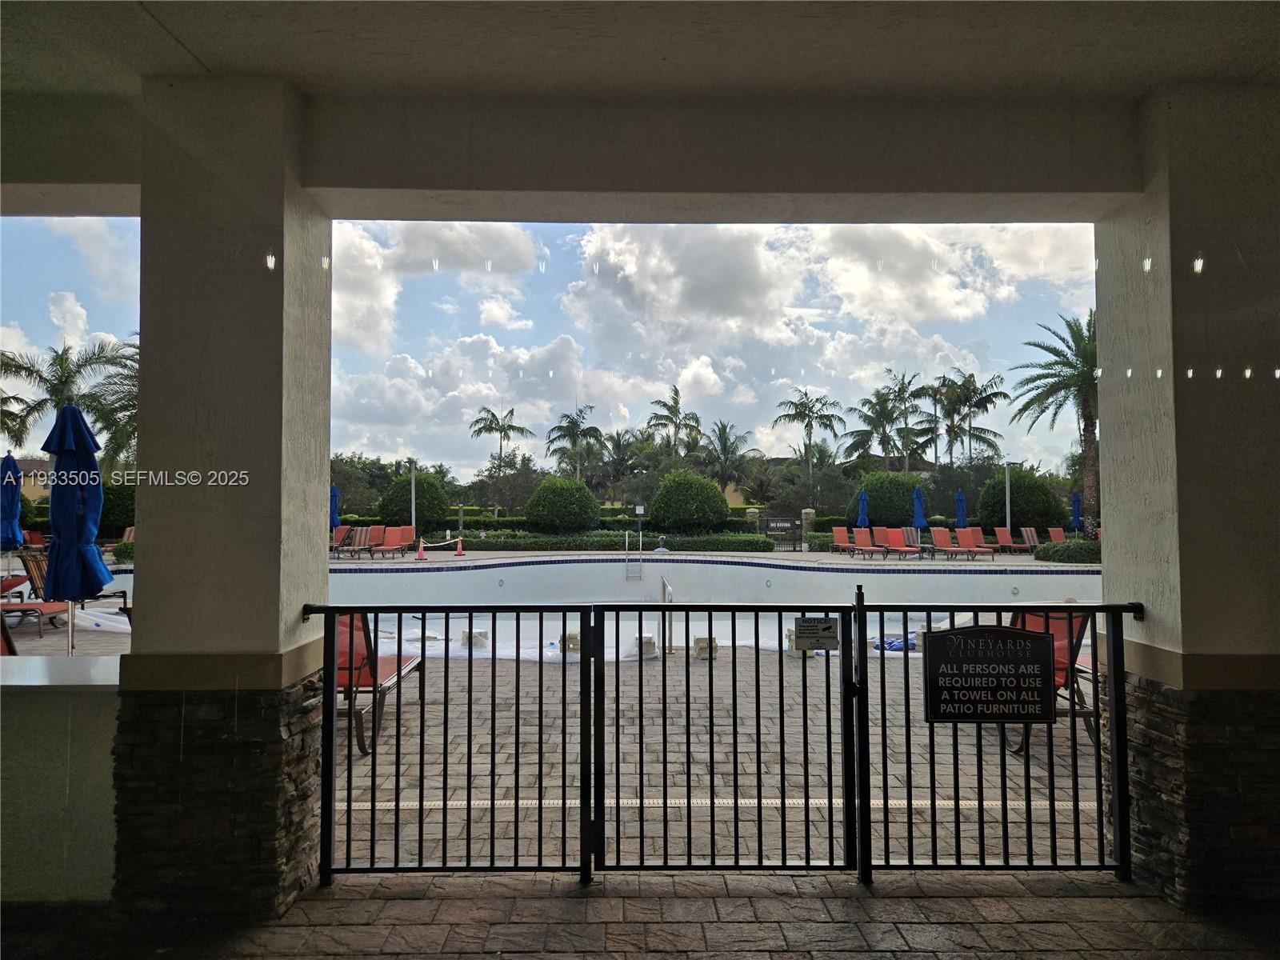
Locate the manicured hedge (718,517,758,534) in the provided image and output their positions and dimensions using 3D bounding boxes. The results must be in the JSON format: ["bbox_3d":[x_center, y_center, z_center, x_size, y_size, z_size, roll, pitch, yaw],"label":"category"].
[{"bbox_3d":[4.040,2.177,34.646,1.750,1.298,1.000,0,-2,0],"label":"manicured hedge"}]

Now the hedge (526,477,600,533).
[{"bbox_3d":[-3.167,1.317,34.976,3.100,2.924,2.900,0,-2,0],"label":"hedge"}]

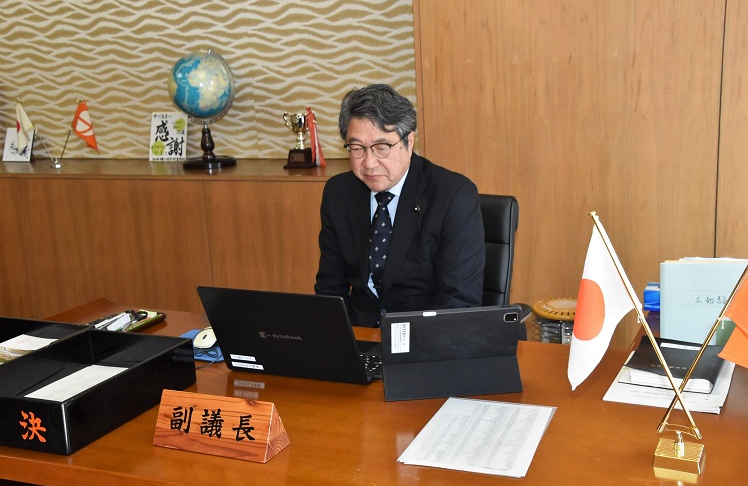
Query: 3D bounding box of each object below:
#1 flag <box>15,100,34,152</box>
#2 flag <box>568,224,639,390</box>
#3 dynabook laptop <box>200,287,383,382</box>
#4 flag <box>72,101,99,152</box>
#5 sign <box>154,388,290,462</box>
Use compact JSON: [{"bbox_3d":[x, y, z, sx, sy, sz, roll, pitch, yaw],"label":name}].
[{"bbox_3d":[-1.615,-0.534,4.035,0.095,0.250,0.045,0,12,12],"label":"flag"},{"bbox_3d":[0.373,0.103,1.420,0.114,0.272,0.055,1,13,17],"label":"flag"},{"bbox_3d":[-0.146,0.173,1.903,0.332,0.226,0.315,2,13,22],"label":"dynabook laptop"},{"bbox_3d":[-1.289,-0.521,3.903,0.120,0.232,0.045,0,12,12],"label":"flag"},{"bbox_3d":[-0.277,0.319,1.570,0.235,0.091,0.089,3,13,24],"label":"sign"}]

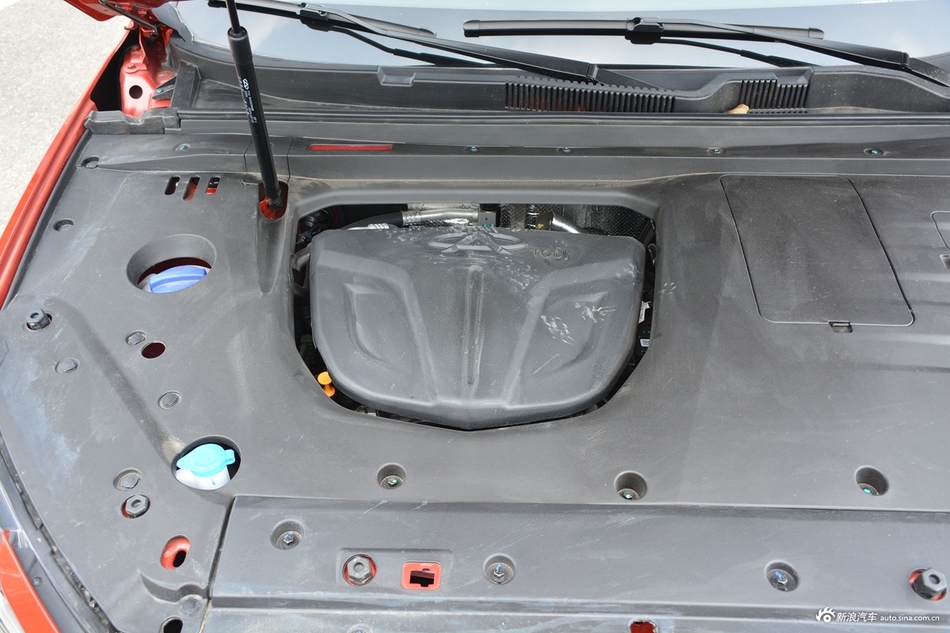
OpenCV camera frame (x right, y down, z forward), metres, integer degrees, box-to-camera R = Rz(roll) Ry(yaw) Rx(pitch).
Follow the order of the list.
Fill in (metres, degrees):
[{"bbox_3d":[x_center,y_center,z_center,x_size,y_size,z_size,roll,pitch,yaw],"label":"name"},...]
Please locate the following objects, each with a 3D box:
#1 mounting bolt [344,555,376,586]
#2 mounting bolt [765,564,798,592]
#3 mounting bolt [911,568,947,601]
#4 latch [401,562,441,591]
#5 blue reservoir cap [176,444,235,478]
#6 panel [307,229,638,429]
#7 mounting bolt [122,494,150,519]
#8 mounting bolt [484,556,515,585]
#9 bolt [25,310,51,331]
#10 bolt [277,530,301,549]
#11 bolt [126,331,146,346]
[{"bbox_3d":[-0.114,0.252,0.863,0.027,0.020,0.027,1,46,0],"label":"mounting bolt"},{"bbox_3d":[0.309,0.263,0.875,0.027,0.016,0.027,1,46,0],"label":"mounting bolt"},{"bbox_3d":[0.447,0.264,0.856,0.027,0.023,0.027,1,46,0],"label":"mounting bolt"},{"bbox_3d":[-0.054,0.260,0.870,0.039,0.018,0.031,1,46,0],"label":"latch"},{"bbox_3d":[-0.300,0.162,0.974,0.063,0.024,0.045,-9,44,-10],"label":"blue reservoir cap"},{"bbox_3d":[0.004,0.026,1.146,0.445,0.090,0.345,1,45,0],"label":"panel"},{"bbox_3d":[-0.349,0.196,0.899,0.026,0.020,0.026,1,46,0],"label":"mounting bolt"},{"bbox_3d":[0.025,0.257,0.876,0.027,0.016,0.027,1,46,0],"label":"mounting bolt"},{"bbox_3d":[-0.542,0.004,1.080,0.025,0.022,0.025,1,46,0],"label":"bolt"},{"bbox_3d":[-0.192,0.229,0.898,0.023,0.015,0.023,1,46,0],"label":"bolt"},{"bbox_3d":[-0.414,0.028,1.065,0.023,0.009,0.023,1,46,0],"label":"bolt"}]

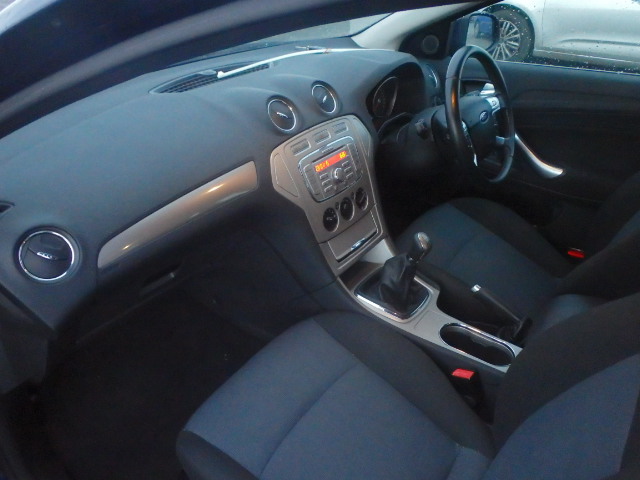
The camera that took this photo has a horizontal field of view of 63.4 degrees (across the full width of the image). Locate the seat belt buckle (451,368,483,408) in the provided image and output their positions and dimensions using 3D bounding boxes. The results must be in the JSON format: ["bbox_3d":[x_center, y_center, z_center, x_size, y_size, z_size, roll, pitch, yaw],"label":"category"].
[{"bbox_3d":[0.320,0.314,1.091,0.050,0.090,0.030,-7,20,43],"label":"seat belt buckle"}]

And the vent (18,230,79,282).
[{"bbox_3d":[-0.436,0.026,0.822,0.030,0.085,0.085,-15,15,45],"label":"vent"}]

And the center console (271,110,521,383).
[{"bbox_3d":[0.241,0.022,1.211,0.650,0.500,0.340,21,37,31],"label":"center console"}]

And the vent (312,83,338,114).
[{"bbox_3d":[0.007,-0.350,1.306,0.030,0.084,0.084,-23,9,46],"label":"vent"}]

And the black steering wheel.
[{"bbox_3d":[0.425,-0.327,1.383,0.090,0.376,0.376,-5,21,43],"label":"black steering wheel"}]

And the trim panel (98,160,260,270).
[{"bbox_3d":[-0.255,-0.058,0.998,0.045,0.078,0.400,-1,25,41],"label":"trim panel"}]

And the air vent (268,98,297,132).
[{"bbox_3d":[-0.091,-0.284,1.195,0.030,0.084,0.084,-23,9,46],"label":"air vent"}]

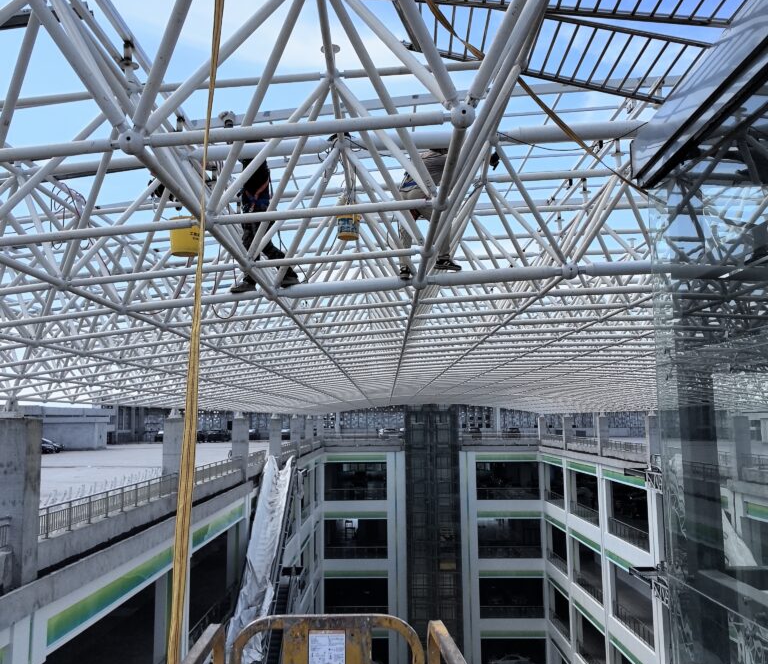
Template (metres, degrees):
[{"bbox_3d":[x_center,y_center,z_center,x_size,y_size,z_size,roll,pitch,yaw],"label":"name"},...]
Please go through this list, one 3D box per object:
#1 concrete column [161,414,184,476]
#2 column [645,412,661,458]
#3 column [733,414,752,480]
[{"bbox_3d":[-6.920,4.404,26.540,0.664,2.988,0.896,0,-6,0],"label":"concrete column"},{"bbox_3d":[17.103,6.846,50.634,0.697,3.121,0.896,0,-6,0],"label":"column"},{"bbox_3d":[17.051,5.497,38.357,0.664,3.121,0.896,0,-6,0],"label":"column"}]

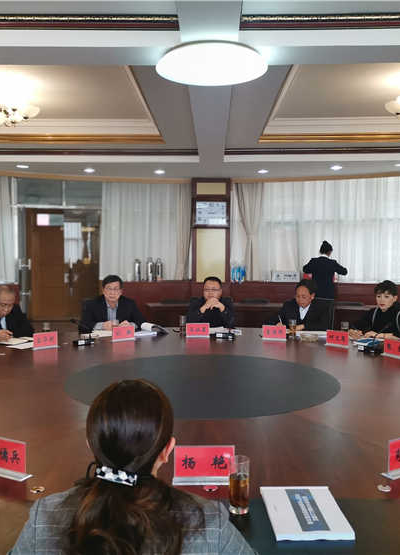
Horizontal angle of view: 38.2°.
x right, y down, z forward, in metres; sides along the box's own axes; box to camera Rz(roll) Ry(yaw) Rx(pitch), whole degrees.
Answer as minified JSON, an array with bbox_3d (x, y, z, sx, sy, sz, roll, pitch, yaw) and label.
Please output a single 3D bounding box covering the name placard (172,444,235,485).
[{"bbox_3d":[0.017,0.624,1.933,0.200,0.120,0.060,0,3,-2],"label":"name placard"}]

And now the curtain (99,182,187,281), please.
[{"bbox_3d":[-0.852,-0.681,8.550,1.330,1.480,0.120,0,3,-9],"label":"curtain"}]

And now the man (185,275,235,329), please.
[{"bbox_3d":[0.100,0.612,5.656,0.520,1.230,0.720,0,3,0],"label":"man"}]

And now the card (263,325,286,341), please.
[{"bbox_3d":[0.642,0.481,4.961,0.200,0.120,0.060,1,3,9],"label":"card"}]

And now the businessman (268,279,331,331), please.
[{"bbox_3d":[0.930,0.622,5.436,0.600,1.230,0.720,1,3,22],"label":"businessman"}]

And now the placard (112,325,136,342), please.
[{"bbox_3d":[-0.630,0.461,4.788,0.200,0.118,0.040,-2,3,-31],"label":"placard"}]

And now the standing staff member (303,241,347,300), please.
[{"bbox_3d":[1.716,0.330,7.944,0.600,1.650,0.400,1,3,7],"label":"standing staff member"}]

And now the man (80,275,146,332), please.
[{"bbox_3d":[-0.820,0.610,5.486,0.600,1.250,0.720,-1,3,-18],"label":"man"}]

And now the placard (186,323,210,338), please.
[{"bbox_3d":[-0.016,0.472,5.102,0.200,0.120,0.060,0,3,-1],"label":"placard"}]

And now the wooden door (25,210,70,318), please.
[{"bbox_3d":[-3.176,-0.262,12.100,0.930,2.360,0.090,0,3,-1],"label":"wooden door"}]

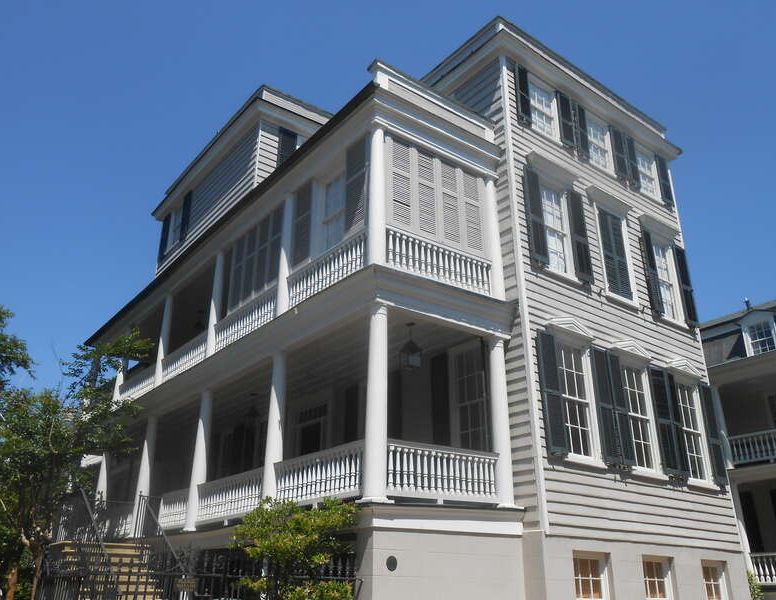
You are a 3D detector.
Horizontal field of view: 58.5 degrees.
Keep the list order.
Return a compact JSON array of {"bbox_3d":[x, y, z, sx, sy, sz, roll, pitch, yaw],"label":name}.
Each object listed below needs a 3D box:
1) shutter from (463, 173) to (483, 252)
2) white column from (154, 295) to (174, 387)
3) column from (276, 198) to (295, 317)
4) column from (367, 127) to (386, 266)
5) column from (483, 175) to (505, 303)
[{"bbox_3d":[1.611,-1.639,13.166,0.544,1.782,0.050,16,-28,-32],"label":"shutter"},{"bbox_3d":[-5.927,1.038,18.414,0.290,2.750,0.290,18,-29,-35],"label":"white column"},{"bbox_3d":[-2.126,-0.939,14.426,0.273,2.761,0.273,0,-23,0],"label":"column"},{"bbox_3d":[-0.190,-1.785,11.834,0.290,2.750,0.290,0,-23,0],"label":"column"},{"bbox_3d":[2.079,-1.226,13.829,0.273,2.709,0.273,0,-23,0],"label":"column"}]

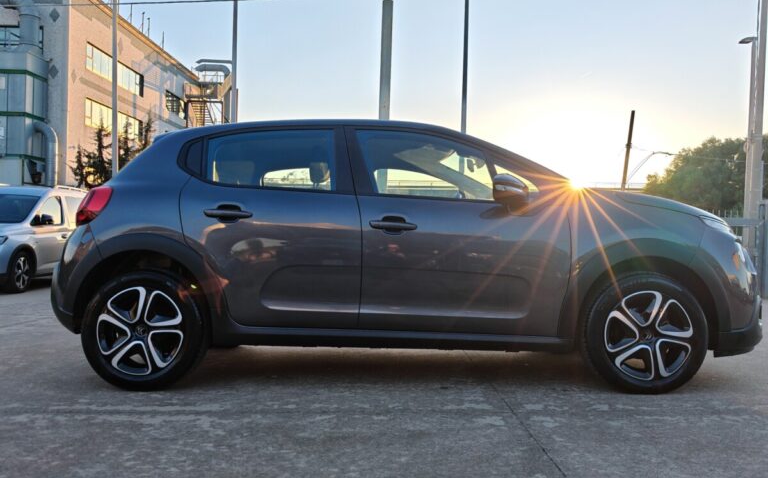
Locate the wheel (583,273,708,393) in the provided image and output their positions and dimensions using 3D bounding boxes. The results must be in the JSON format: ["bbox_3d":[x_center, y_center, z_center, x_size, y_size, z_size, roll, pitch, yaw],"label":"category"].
[{"bbox_3d":[1.317,0.481,3.035,0.620,0.620,0.205,1,1,1],"label":"wheel"}]

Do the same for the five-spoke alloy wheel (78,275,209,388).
[{"bbox_3d":[-1.230,0.466,3.085,0.620,0.620,0.205,1,1,1],"label":"five-spoke alloy wheel"}]

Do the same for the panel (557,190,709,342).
[{"bbox_3d":[1.222,0.131,2.971,0.740,0.750,0.190,1,1,1],"label":"panel"}]

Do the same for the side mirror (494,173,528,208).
[{"bbox_3d":[0.604,-0.232,2.861,0.165,0.160,0.220,1,1,1],"label":"side mirror"}]

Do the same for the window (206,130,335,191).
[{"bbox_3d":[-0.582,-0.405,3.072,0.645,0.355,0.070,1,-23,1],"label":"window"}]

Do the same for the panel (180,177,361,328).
[{"bbox_3d":[-0.562,0.067,2.965,0.880,0.740,0.110,1,1,1],"label":"panel"}]

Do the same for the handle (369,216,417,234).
[{"bbox_3d":[0.042,-0.071,2.935,0.232,0.080,0.055,1,1,1],"label":"handle"}]

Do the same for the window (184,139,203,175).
[{"bbox_3d":[-0.984,-0.421,3.095,0.090,0.190,0.050,1,-23,1],"label":"window"}]

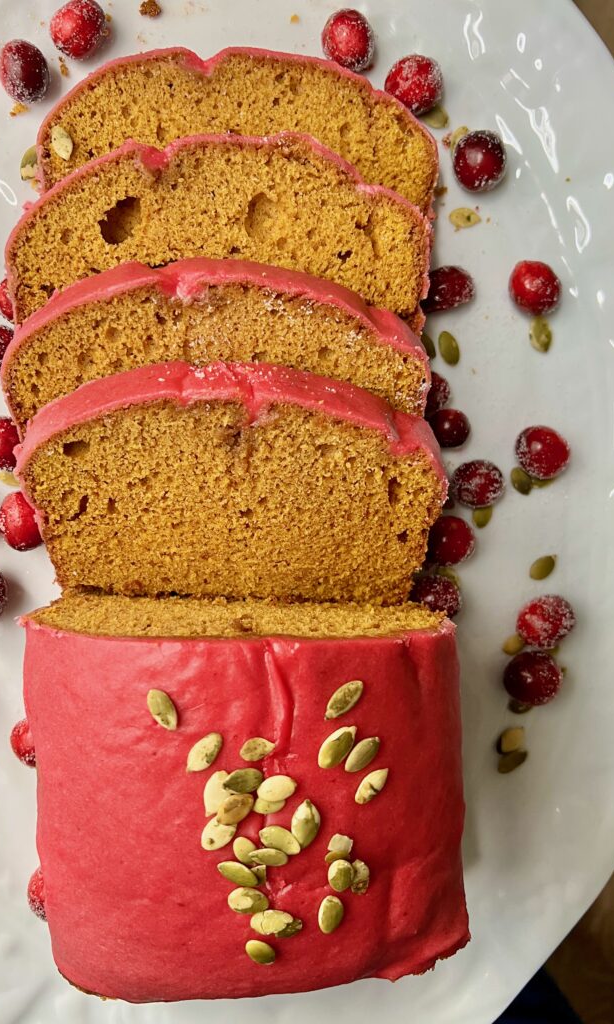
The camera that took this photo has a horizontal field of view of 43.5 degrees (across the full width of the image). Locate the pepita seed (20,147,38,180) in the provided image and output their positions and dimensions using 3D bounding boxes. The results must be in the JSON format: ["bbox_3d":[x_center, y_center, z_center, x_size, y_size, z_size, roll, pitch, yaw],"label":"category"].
[{"bbox_3d":[-0.090,-0.114,0.250,0.007,0.003,0.013,12,91,-1],"label":"pepita seed"}]

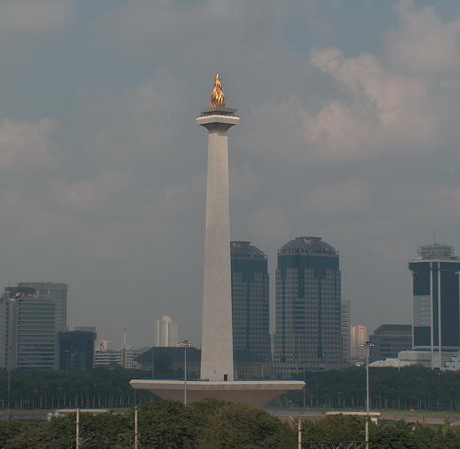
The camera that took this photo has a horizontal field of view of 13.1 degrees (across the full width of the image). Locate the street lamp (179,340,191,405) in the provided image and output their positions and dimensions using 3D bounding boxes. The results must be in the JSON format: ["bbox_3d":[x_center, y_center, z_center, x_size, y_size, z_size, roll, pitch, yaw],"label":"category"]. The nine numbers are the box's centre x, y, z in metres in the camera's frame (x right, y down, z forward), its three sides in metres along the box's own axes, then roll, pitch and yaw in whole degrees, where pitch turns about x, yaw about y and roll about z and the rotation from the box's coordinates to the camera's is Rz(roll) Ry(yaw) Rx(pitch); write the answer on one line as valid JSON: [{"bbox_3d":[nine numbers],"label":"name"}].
[{"bbox_3d":[-13.709,50.561,607.964,3.500,30.440,3.000,0,-4,0],"label":"street lamp"}]

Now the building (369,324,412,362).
[{"bbox_3d":[138.732,107.444,1606.413,47.000,53.790,29.000,3,-5,-35],"label":"building"}]

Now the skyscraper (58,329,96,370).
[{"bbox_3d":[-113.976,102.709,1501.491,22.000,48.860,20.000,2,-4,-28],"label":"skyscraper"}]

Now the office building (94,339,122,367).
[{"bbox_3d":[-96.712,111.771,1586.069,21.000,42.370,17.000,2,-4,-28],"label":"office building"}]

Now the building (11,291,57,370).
[{"bbox_3d":[-151.352,90.814,1547.414,30.000,78.880,23.000,3,-5,-35],"label":"building"}]

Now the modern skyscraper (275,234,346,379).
[{"bbox_3d":[65.643,74.108,1658.821,40.000,127.490,40.000,3,-5,-35],"label":"modern skyscraper"}]

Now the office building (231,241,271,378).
[{"bbox_3d":[6.461,78.530,1730.687,40.000,128.520,40.000,3,-5,-35],"label":"office building"}]

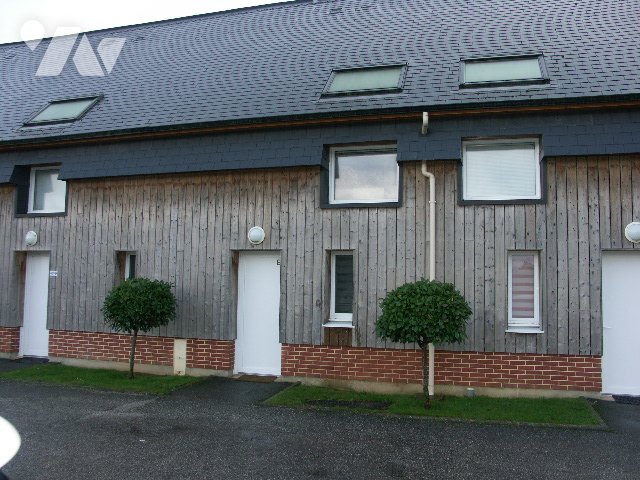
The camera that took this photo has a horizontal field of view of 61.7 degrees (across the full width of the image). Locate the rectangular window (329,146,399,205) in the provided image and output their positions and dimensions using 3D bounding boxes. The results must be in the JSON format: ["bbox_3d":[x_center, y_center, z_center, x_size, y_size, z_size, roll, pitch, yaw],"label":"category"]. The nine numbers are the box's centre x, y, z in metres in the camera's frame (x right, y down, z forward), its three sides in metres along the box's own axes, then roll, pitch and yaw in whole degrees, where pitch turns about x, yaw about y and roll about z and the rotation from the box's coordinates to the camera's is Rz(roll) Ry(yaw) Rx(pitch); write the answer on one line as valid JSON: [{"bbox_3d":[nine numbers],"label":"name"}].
[{"bbox_3d":[0.726,-1.068,8.802,1.160,0.950,0.080,0,-4,16],"label":"rectangular window"}]

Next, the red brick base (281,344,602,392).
[{"bbox_3d":[1.681,1.916,8.206,4.750,0.510,0.200,0,-4,16],"label":"red brick base"}]

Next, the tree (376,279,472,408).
[{"bbox_3d":[1.448,1.429,7.418,1.280,1.770,1.250,0,-4,16],"label":"tree"}]

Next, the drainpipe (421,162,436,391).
[{"bbox_3d":[1.640,0.549,8.066,0.220,3.530,0.110,0,-4,16],"label":"drainpipe"}]

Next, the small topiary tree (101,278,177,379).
[{"bbox_3d":[-3.075,1.480,8.946,1.200,1.660,1.180,0,-4,16],"label":"small topiary tree"}]

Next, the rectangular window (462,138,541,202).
[{"bbox_3d":[2.776,-1.075,8.203,1.130,0.930,0.080,0,-4,16],"label":"rectangular window"}]

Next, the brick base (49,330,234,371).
[{"bbox_3d":[-3.291,1.952,9.658,3.740,0.500,0.200,0,-4,16],"label":"brick base"}]

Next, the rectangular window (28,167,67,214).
[{"bbox_3d":[-5.302,-0.988,10.559,1.080,0.940,0.080,0,-4,16],"label":"rectangular window"}]

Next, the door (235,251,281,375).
[{"bbox_3d":[-1.043,1.242,9.171,0.890,2.120,0.080,0,-4,16],"label":"door"}]

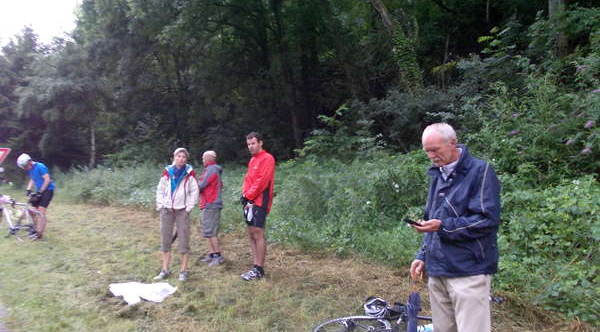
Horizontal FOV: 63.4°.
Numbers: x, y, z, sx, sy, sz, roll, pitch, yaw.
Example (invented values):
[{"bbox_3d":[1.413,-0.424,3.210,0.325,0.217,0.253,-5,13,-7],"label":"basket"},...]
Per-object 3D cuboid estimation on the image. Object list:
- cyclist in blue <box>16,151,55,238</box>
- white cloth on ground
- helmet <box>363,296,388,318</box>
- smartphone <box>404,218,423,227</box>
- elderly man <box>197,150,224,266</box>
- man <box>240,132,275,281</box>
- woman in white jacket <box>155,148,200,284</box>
[{"bbox_3d":[-4.796,0.553,8.800,0.680,1.530,0.550,-1,2,-30],"label":"cyclist in blue"},{"bbox_3d":[-1.690,1.355,5.200,0.740,0.080,0.520,-1,2,-18],"label":"white cloth on ground"},{"bbox_3d":[0.700,1.305,4.500,0.270,0.170,0.200,-4,34,5],"label":"helmet"},{"bbox_3d":[0.596,0.297,2.550,0.105,0.014,0.055,22,0,-15],"label":"smartphone"},{"bbox_3d":[-1.295,0.607,7.100,0.400,1.670,0.500,0,2,9],"label":"elderly man"},{"bbox_3d":[-0.532,0.494,6.000,0.400,1.770,0.480,-1,2,-38],"label":"man"},{"bbox_3d":[-1.552,0.603,6.100,0.560,1.640,0.360,0,1,-3],"label":"woman in white jacket"}]

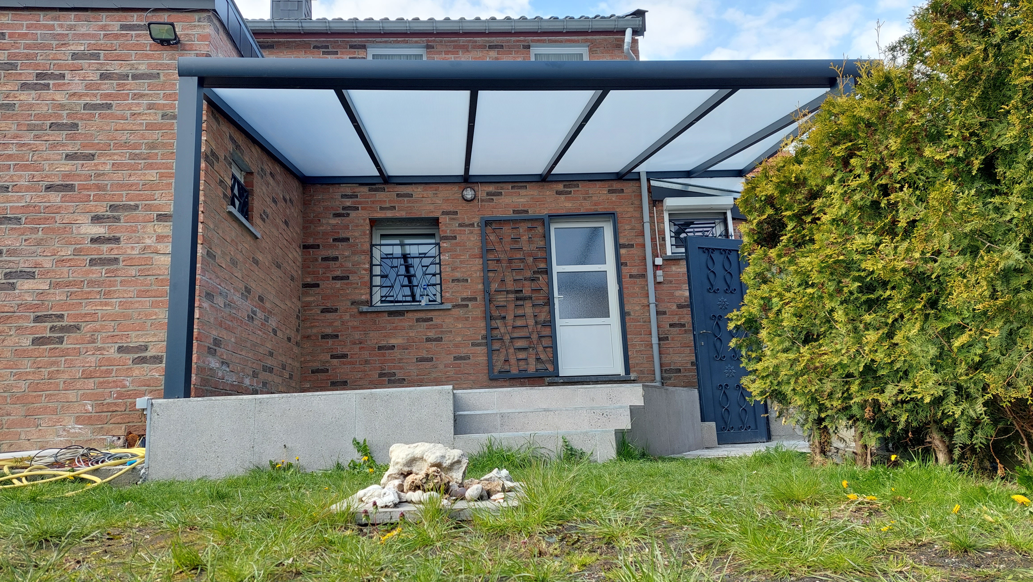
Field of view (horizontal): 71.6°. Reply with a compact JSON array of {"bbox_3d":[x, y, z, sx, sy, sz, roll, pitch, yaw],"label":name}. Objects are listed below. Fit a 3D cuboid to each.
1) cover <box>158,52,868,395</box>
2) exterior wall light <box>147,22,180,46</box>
[{"bbox_3d":[0.280,-0.474,6.894,5.490,2.965,4.050,-2,-11,-5],"label":"cover"},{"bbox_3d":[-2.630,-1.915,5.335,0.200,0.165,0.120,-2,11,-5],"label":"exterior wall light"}]

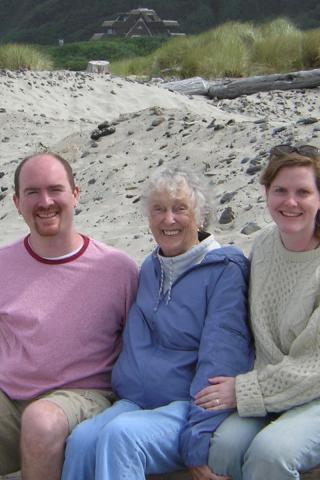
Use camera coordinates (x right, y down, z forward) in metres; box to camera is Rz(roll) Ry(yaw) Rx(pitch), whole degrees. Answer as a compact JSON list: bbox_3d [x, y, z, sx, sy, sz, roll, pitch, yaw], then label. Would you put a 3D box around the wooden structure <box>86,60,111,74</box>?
[{"bbox_3d":[-1.204,-3.372,21.000,0.450,0.280,0.450,0,10,0],"label":"wooden structure"}]

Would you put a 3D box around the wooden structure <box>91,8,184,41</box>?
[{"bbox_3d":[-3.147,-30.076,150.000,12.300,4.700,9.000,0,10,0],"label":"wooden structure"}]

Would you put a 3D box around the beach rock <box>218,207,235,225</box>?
[{"bbox_3d":[0.471,-0.174,7.600,0.110,0.115,0.100,0,10,0],"label":"beach rock"}]

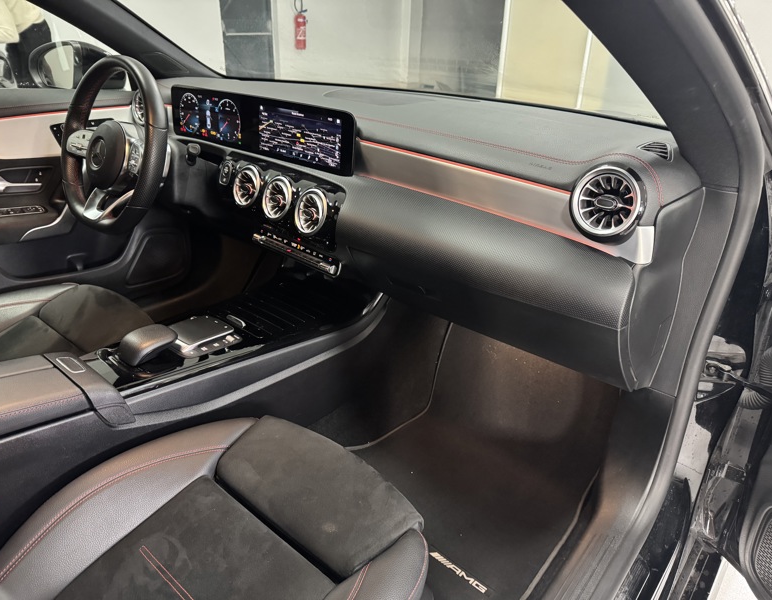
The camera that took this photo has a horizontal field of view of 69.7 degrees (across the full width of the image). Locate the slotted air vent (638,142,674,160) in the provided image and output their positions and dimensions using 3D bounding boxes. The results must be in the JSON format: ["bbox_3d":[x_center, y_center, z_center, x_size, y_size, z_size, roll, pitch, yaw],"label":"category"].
[{"bbox_3d":[0.340,-0.188,0.700,0.052,0.037,0.022,5,-18,7],"label":"slotted air vent"}]

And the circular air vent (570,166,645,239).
[{"bbox_3d":[0.271,-0.120,0.674,0.090,0.090,0.040,22,31,38],"label":"circular air vent"}]

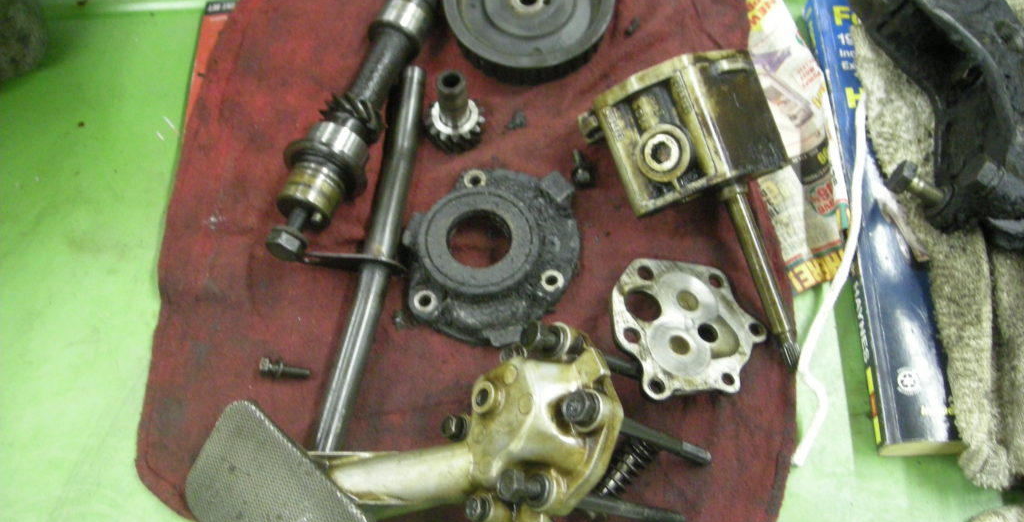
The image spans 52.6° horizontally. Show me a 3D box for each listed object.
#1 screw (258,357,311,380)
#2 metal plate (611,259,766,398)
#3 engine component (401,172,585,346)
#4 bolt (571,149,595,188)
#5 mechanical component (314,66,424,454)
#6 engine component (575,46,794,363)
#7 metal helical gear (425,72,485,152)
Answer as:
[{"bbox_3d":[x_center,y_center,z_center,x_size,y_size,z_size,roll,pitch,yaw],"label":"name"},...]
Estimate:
[{"bbox_3d":[-0.115,0.055,0.526,0.027,0.009,0.009,11,67,5],"label":"screw"},{"bbox_3d":[0.092,0.033,0.535,0.077,0.011,0.077,-5,66,-2],"label":"metal plate"},{"bbox_3d":[-0.011,-0.004,0.547,0.095,0.021,0.097,0,66,0],"label":"engine component"},{"bbox_3d":[0.038,-0.052,0.573,0.011,0.011,0.024,-11,67,-5],"label":"bolt"},{"bbox_3d":[-0.075,-0.008,0.550,0.013,0.013,0.232,8,67,4],"label":"mechanical component"},{"bbox_3d":[0.105,-0.021,0.554,0.095,0.066,0.168,-17,82,-7],"label":"engine component"},{"bbox_3d":[-0.032,-0.085,0.567,0.035,0.046,0.035,0,66,0],"label":"metal helical gear"}]

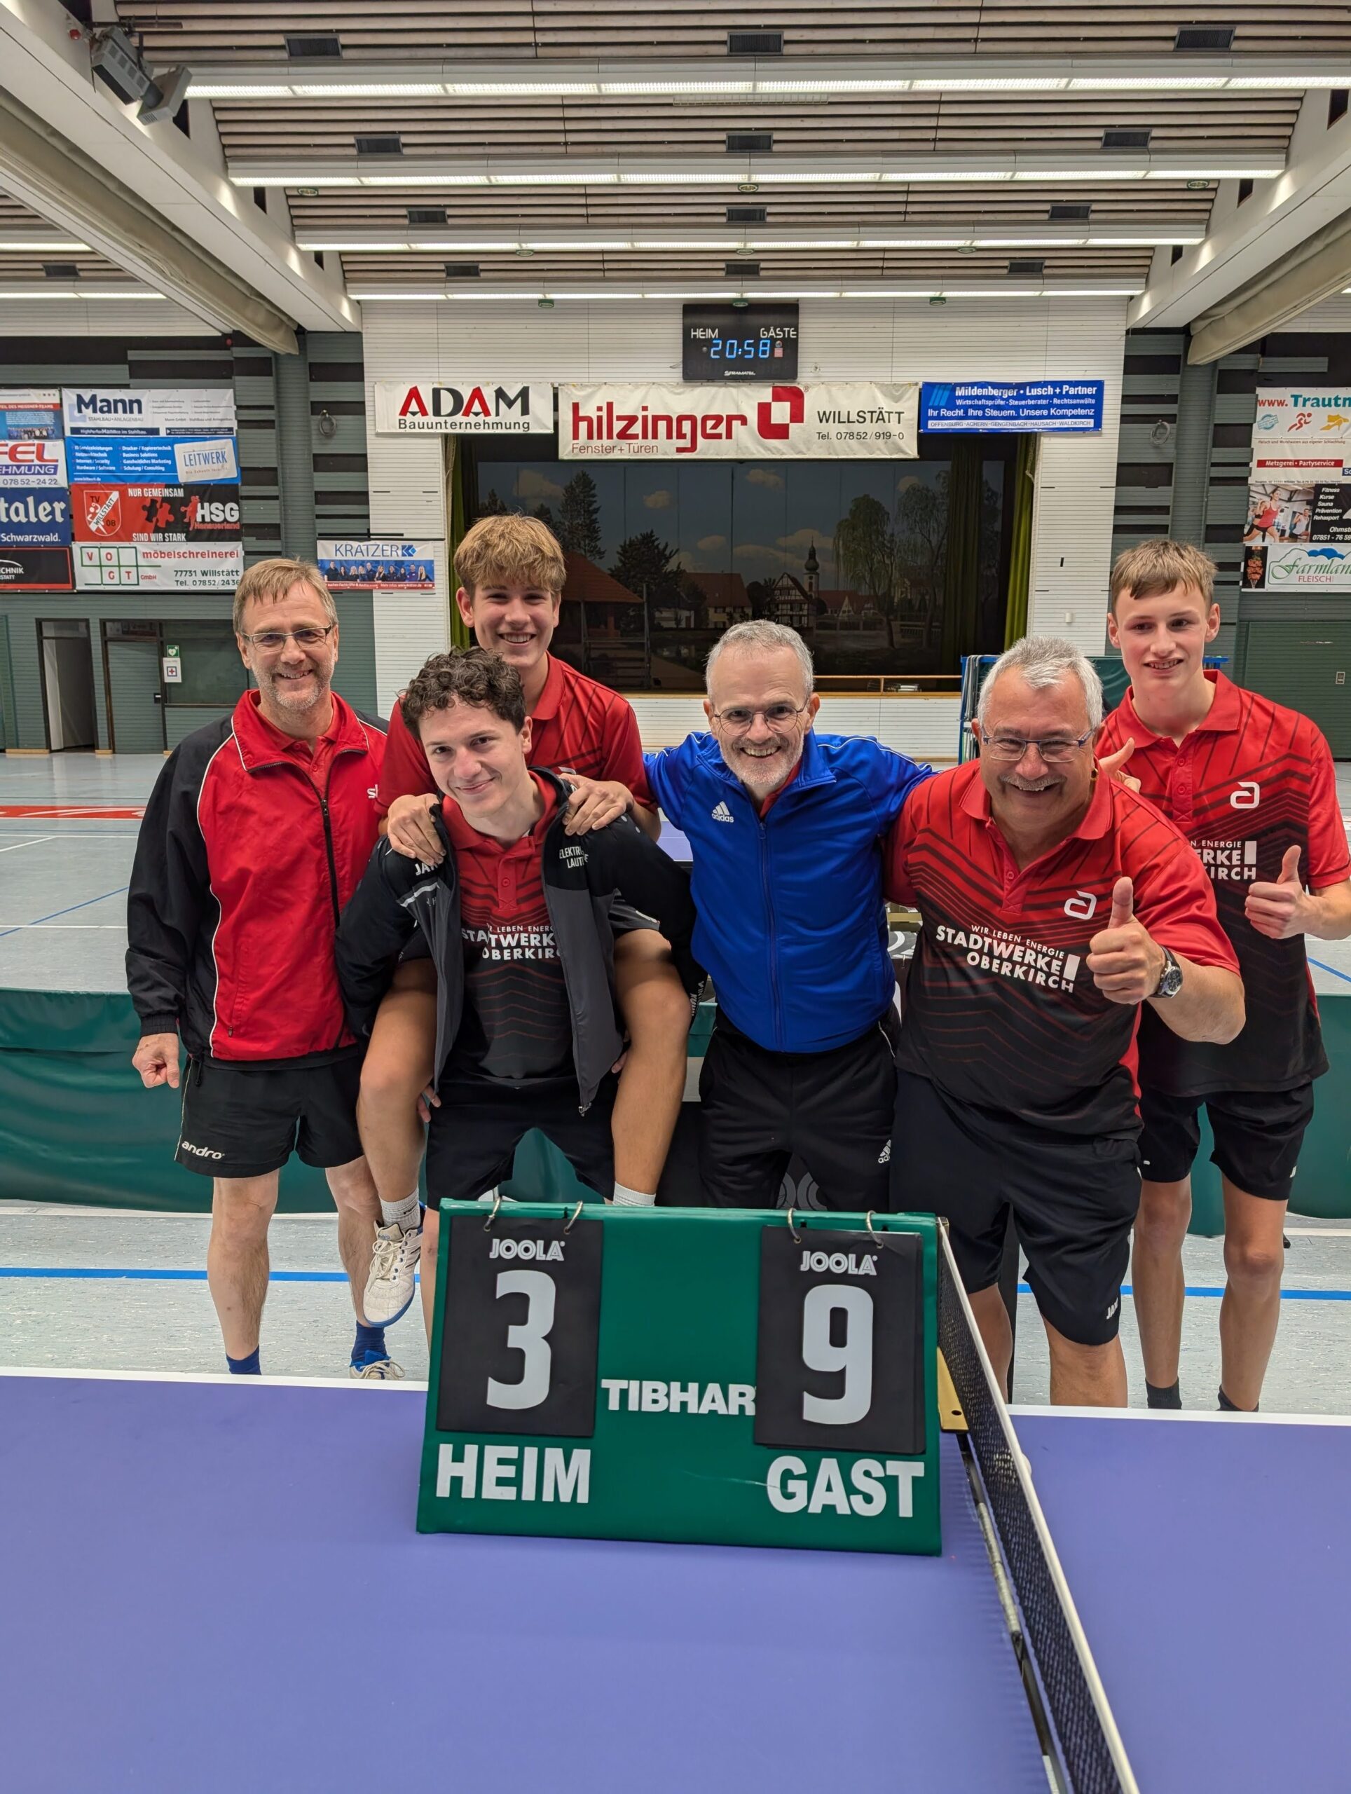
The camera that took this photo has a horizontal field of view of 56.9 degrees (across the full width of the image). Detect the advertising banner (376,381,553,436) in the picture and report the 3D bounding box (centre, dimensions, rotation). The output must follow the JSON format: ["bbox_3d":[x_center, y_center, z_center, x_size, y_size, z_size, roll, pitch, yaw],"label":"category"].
[{"bbox_3d":[-3.461,-8.009,20.437,2.960,0.784,0.030,1,11,2],"label":"advertising banner"}]

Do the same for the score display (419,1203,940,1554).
[{"bbox_3d":[0.011,0.492,1.389,0.542,0.311,0.268,1,11,4],"label":"score display"}]

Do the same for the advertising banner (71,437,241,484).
[{"bbox_3d":[-8.786,-7.345,20.966,2.913,0.757,0.030,0,11,2],"label":"advertising banner"}]

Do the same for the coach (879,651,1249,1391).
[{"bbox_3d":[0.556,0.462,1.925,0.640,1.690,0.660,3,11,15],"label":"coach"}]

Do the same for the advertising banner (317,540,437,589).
[{"bbox_3d":[-5.123,-5.682,21.359,2.004,0.805,0.030,1,11,2],"label":"advertising banner"}]

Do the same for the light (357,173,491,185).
[{"bbox_3d":[-2.921,-8.404,14.556,1.534,0.070,0.220,0,11,2],"label":"light"}]

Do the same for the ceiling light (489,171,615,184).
[{"bbox_3d":[-1.431,-8.500,14.718,1.520,0.070,0.240,1,11,2],"label":"ceiling light"}]

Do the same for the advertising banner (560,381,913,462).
[{"bbox_3d":[1.049,-7.917,20.735,5.992,1.196,0.030,1,11,2],"label":"advertising banner"}]

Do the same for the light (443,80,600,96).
[{"bbox_3d":[-1.492,-7.947,12.191,1.514,0.070,0.220,0,11,2],"label":"light"}]

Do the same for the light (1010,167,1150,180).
[{"bbox_3d":[4.789,-8.561,14.713,1.550,0.080,0.240,1,11,2],"label":"light"}]

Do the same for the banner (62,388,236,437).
[{"bbox_3d":[-8.863,-8.159,21.010,2.914,0.759,0.030,1,11,2],"label":"banner"}]

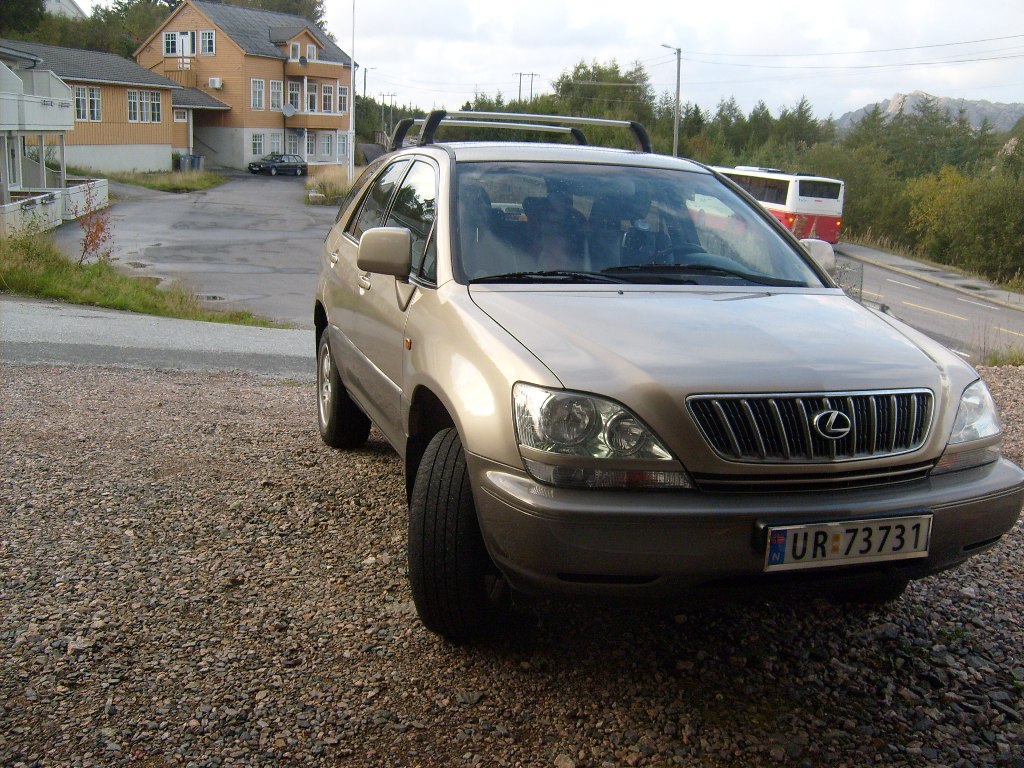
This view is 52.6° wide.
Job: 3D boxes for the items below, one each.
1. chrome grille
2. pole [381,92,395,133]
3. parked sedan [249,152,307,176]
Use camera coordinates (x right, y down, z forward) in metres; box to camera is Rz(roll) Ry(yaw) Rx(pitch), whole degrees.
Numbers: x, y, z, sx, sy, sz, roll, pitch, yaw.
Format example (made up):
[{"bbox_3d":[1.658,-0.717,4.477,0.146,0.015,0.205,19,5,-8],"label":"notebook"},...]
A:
[{"bbox_3d":[0.868,0.115,2.884,0.820,0.200,0.120,-1,11,-19],"label":"chrome grille"},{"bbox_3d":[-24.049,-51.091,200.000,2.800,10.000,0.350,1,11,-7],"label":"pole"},{"bbox_3d":[-15.820,-14.786,70.000,1.750,1.430,4.650,8,12,28],"label":"parked sedan"}]

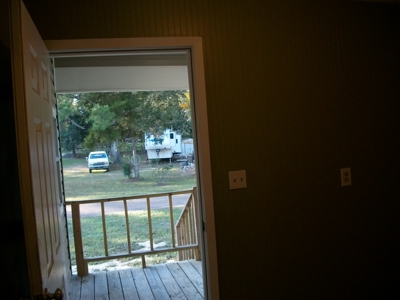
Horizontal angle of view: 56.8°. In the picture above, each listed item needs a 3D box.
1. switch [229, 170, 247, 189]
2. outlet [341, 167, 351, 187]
[{"bbox_3d":[0.240,0.188,2.355,0.116,0.115,0.018,-4,2,-10],"label":"switch"},{"bbox_3d":[0.978,0.180,2.470,0.070,0.115,0.010,-4,2,-10],"label":"outlet"}]

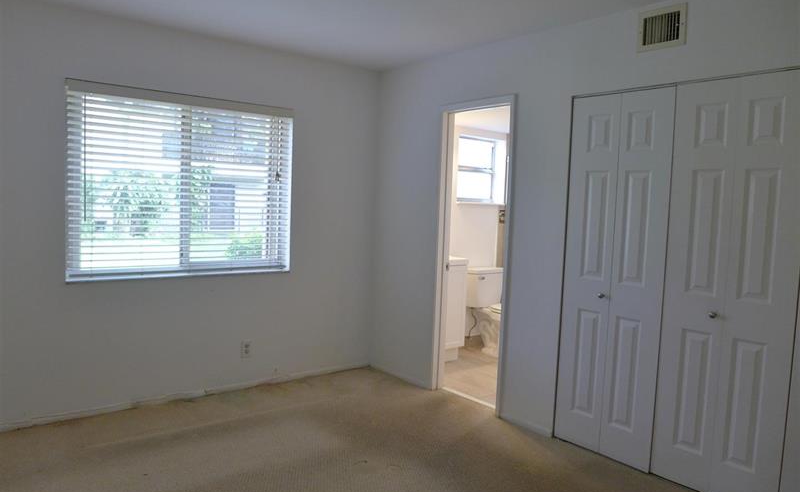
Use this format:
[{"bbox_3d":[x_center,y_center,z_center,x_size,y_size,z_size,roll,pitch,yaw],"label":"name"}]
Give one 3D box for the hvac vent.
[{"bbox_3d":[1.349,-1.123,2.864,0.025,0.211,0.254,-2,6,-41],"label":"hvac vent"}]

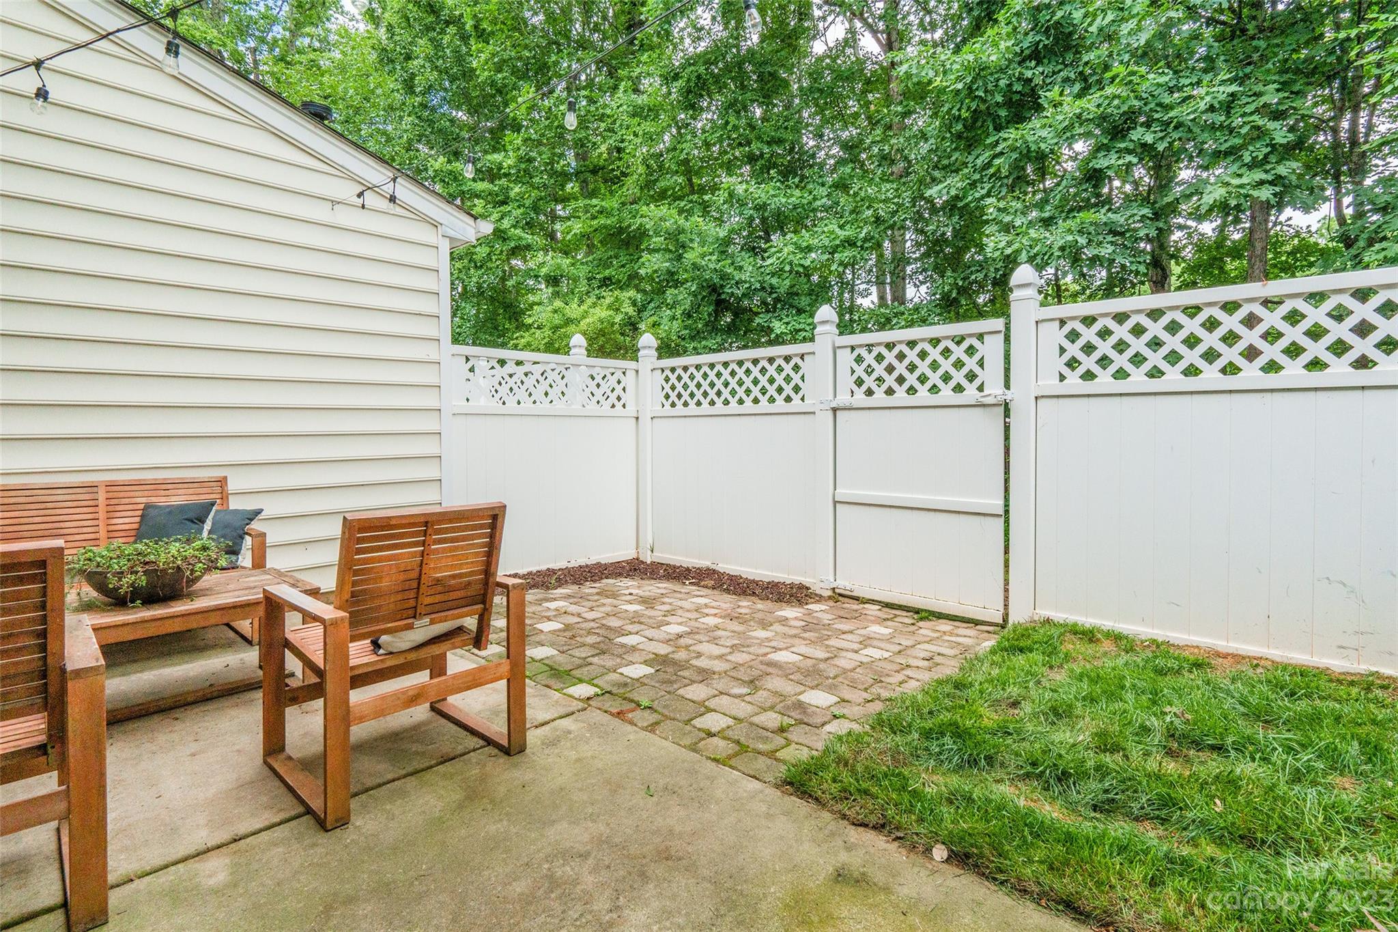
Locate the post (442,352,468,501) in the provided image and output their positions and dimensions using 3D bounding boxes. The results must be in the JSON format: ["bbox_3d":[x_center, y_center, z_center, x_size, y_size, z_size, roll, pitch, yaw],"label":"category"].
[{"bbox_3d":[-1.845,0.026,4.680,0.130,1.770,0.135,2,4,44],"label":"post"}]

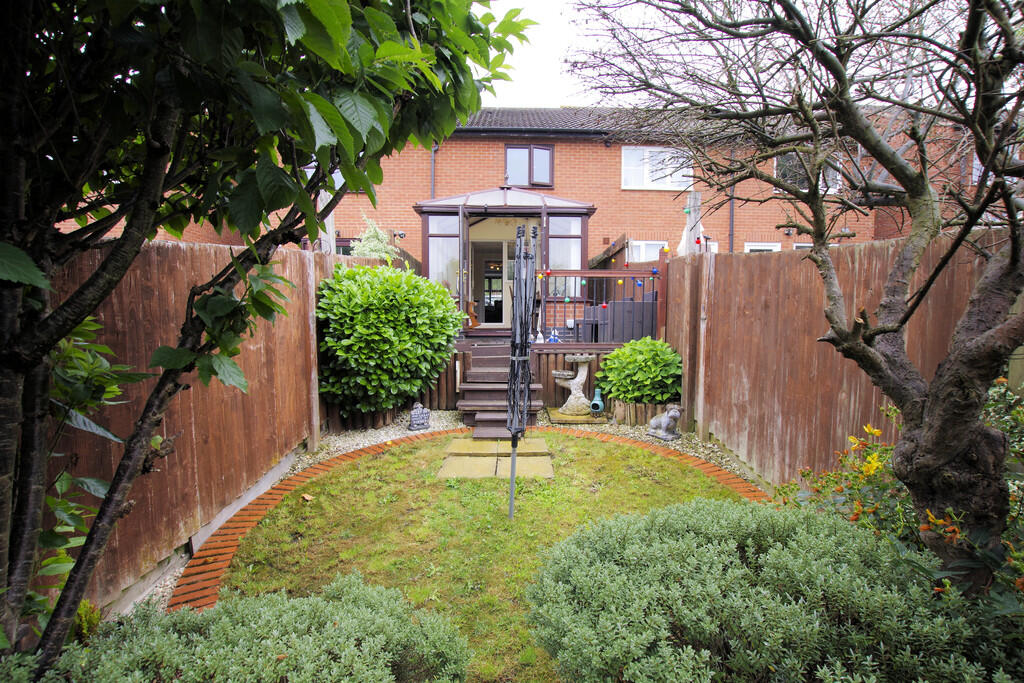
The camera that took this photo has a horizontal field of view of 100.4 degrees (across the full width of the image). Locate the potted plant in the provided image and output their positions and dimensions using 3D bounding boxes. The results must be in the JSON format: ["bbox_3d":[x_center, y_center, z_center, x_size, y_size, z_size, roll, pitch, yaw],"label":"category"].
[{"bbox_3d":[1.400,0.430,4.910,0.950,0.990,0.880,0,5,0],"label":"potted plant"}]

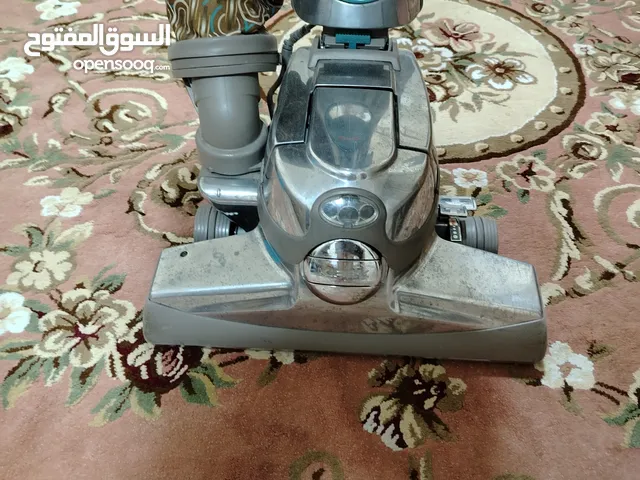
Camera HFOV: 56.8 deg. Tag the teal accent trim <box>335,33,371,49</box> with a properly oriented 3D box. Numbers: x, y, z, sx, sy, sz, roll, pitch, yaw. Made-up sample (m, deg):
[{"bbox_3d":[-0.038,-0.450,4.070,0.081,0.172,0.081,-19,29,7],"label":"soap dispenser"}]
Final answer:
[{"bbox_3d":[0.032,-0.193,0.572,0.034,0.015,0.009,3,46,1],"label":"teal accent trim"}]

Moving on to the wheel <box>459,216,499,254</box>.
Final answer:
[{"bbox_3d":[0.161,0.006,0.626,0.037,0.066,0.066,3,46,1],"label":"wheel"}]

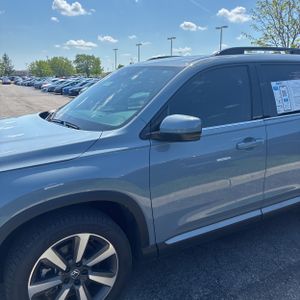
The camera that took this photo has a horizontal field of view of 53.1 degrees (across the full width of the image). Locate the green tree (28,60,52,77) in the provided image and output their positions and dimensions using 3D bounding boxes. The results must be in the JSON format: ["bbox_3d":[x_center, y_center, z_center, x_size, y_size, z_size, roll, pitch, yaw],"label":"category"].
[{"bbox_3d":[-27.338,-19.017,72.559,6.491,5.535,6.167,-5,15,-19],"label":"green tree"}]

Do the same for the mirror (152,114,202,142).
[{"bbox_3d":[0.140,-0.121,1.676,0.160,0.154,0.268,-8,16,-29],"label":"mirror"}]

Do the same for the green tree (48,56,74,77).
[{"bbox_3d":[-22.096,-19.502,72.441,6.741,6.533,6.404,-4,14,-16],"label":"green tree"}]

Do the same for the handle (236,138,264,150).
[{"bbox_3d":[0.729,-0.041,2.162,0.273,0.060,0.055,-8,16,-29],"label":"handle"}]

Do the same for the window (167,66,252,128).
[{"bbox_3d":[0.422,-0.365,2.078,0.814,0.438,0.070,-8,-1,-29],"label":"window"}]

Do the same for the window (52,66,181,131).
[{"bbox_3d":[-0.329,-0.499,2.633,0.943,0.140,1.463,-40,29,-17],"label":"window"}]

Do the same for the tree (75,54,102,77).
[{"bbox_3d":[-14.740,-18.925,69.493,6.711,6.813,6.375,-3,14,-11],"label":"tree"}]

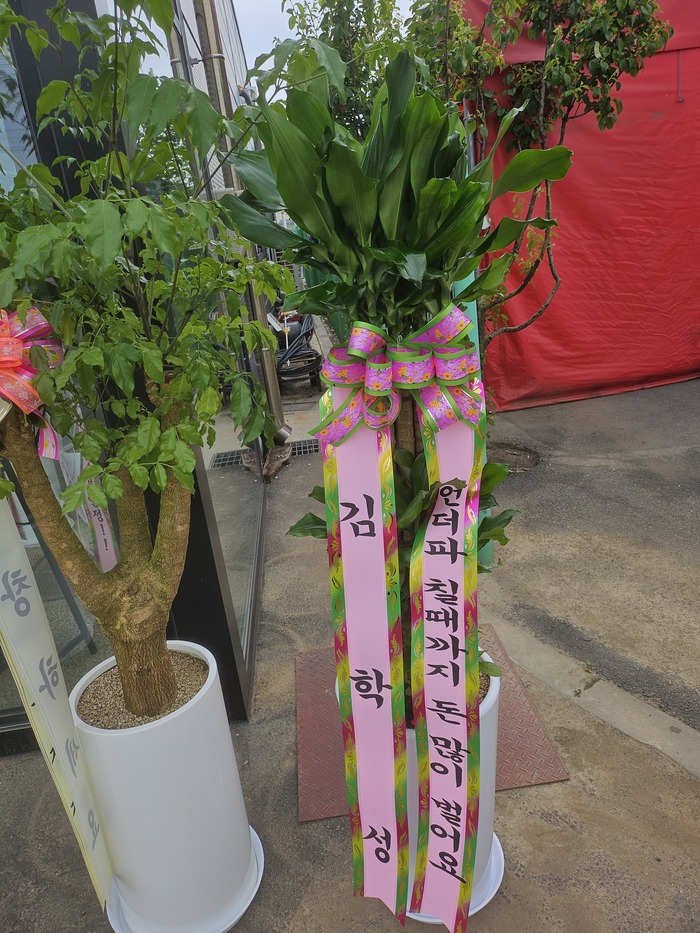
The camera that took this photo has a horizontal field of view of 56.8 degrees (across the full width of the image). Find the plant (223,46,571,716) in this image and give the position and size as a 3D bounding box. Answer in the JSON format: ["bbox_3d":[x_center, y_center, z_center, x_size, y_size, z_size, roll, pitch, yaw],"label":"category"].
[{"bbox_3d":[0.120,-0.050,1.208,0.560,1.220,0.520,-7,20,0],"label":"plant"}]

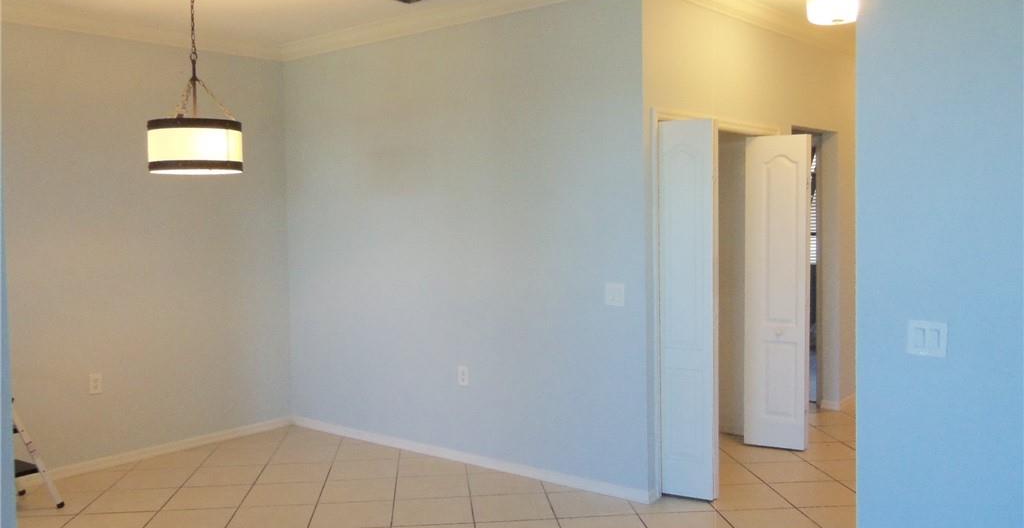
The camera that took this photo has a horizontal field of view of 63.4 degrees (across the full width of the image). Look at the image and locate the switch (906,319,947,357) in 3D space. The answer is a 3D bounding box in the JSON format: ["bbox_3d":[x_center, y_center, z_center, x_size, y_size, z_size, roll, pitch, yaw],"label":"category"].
[{"bbox_3d":[1.424,0.259,2.840,0.117,0.117,0.012,1,3,41],"label":"switch"}]

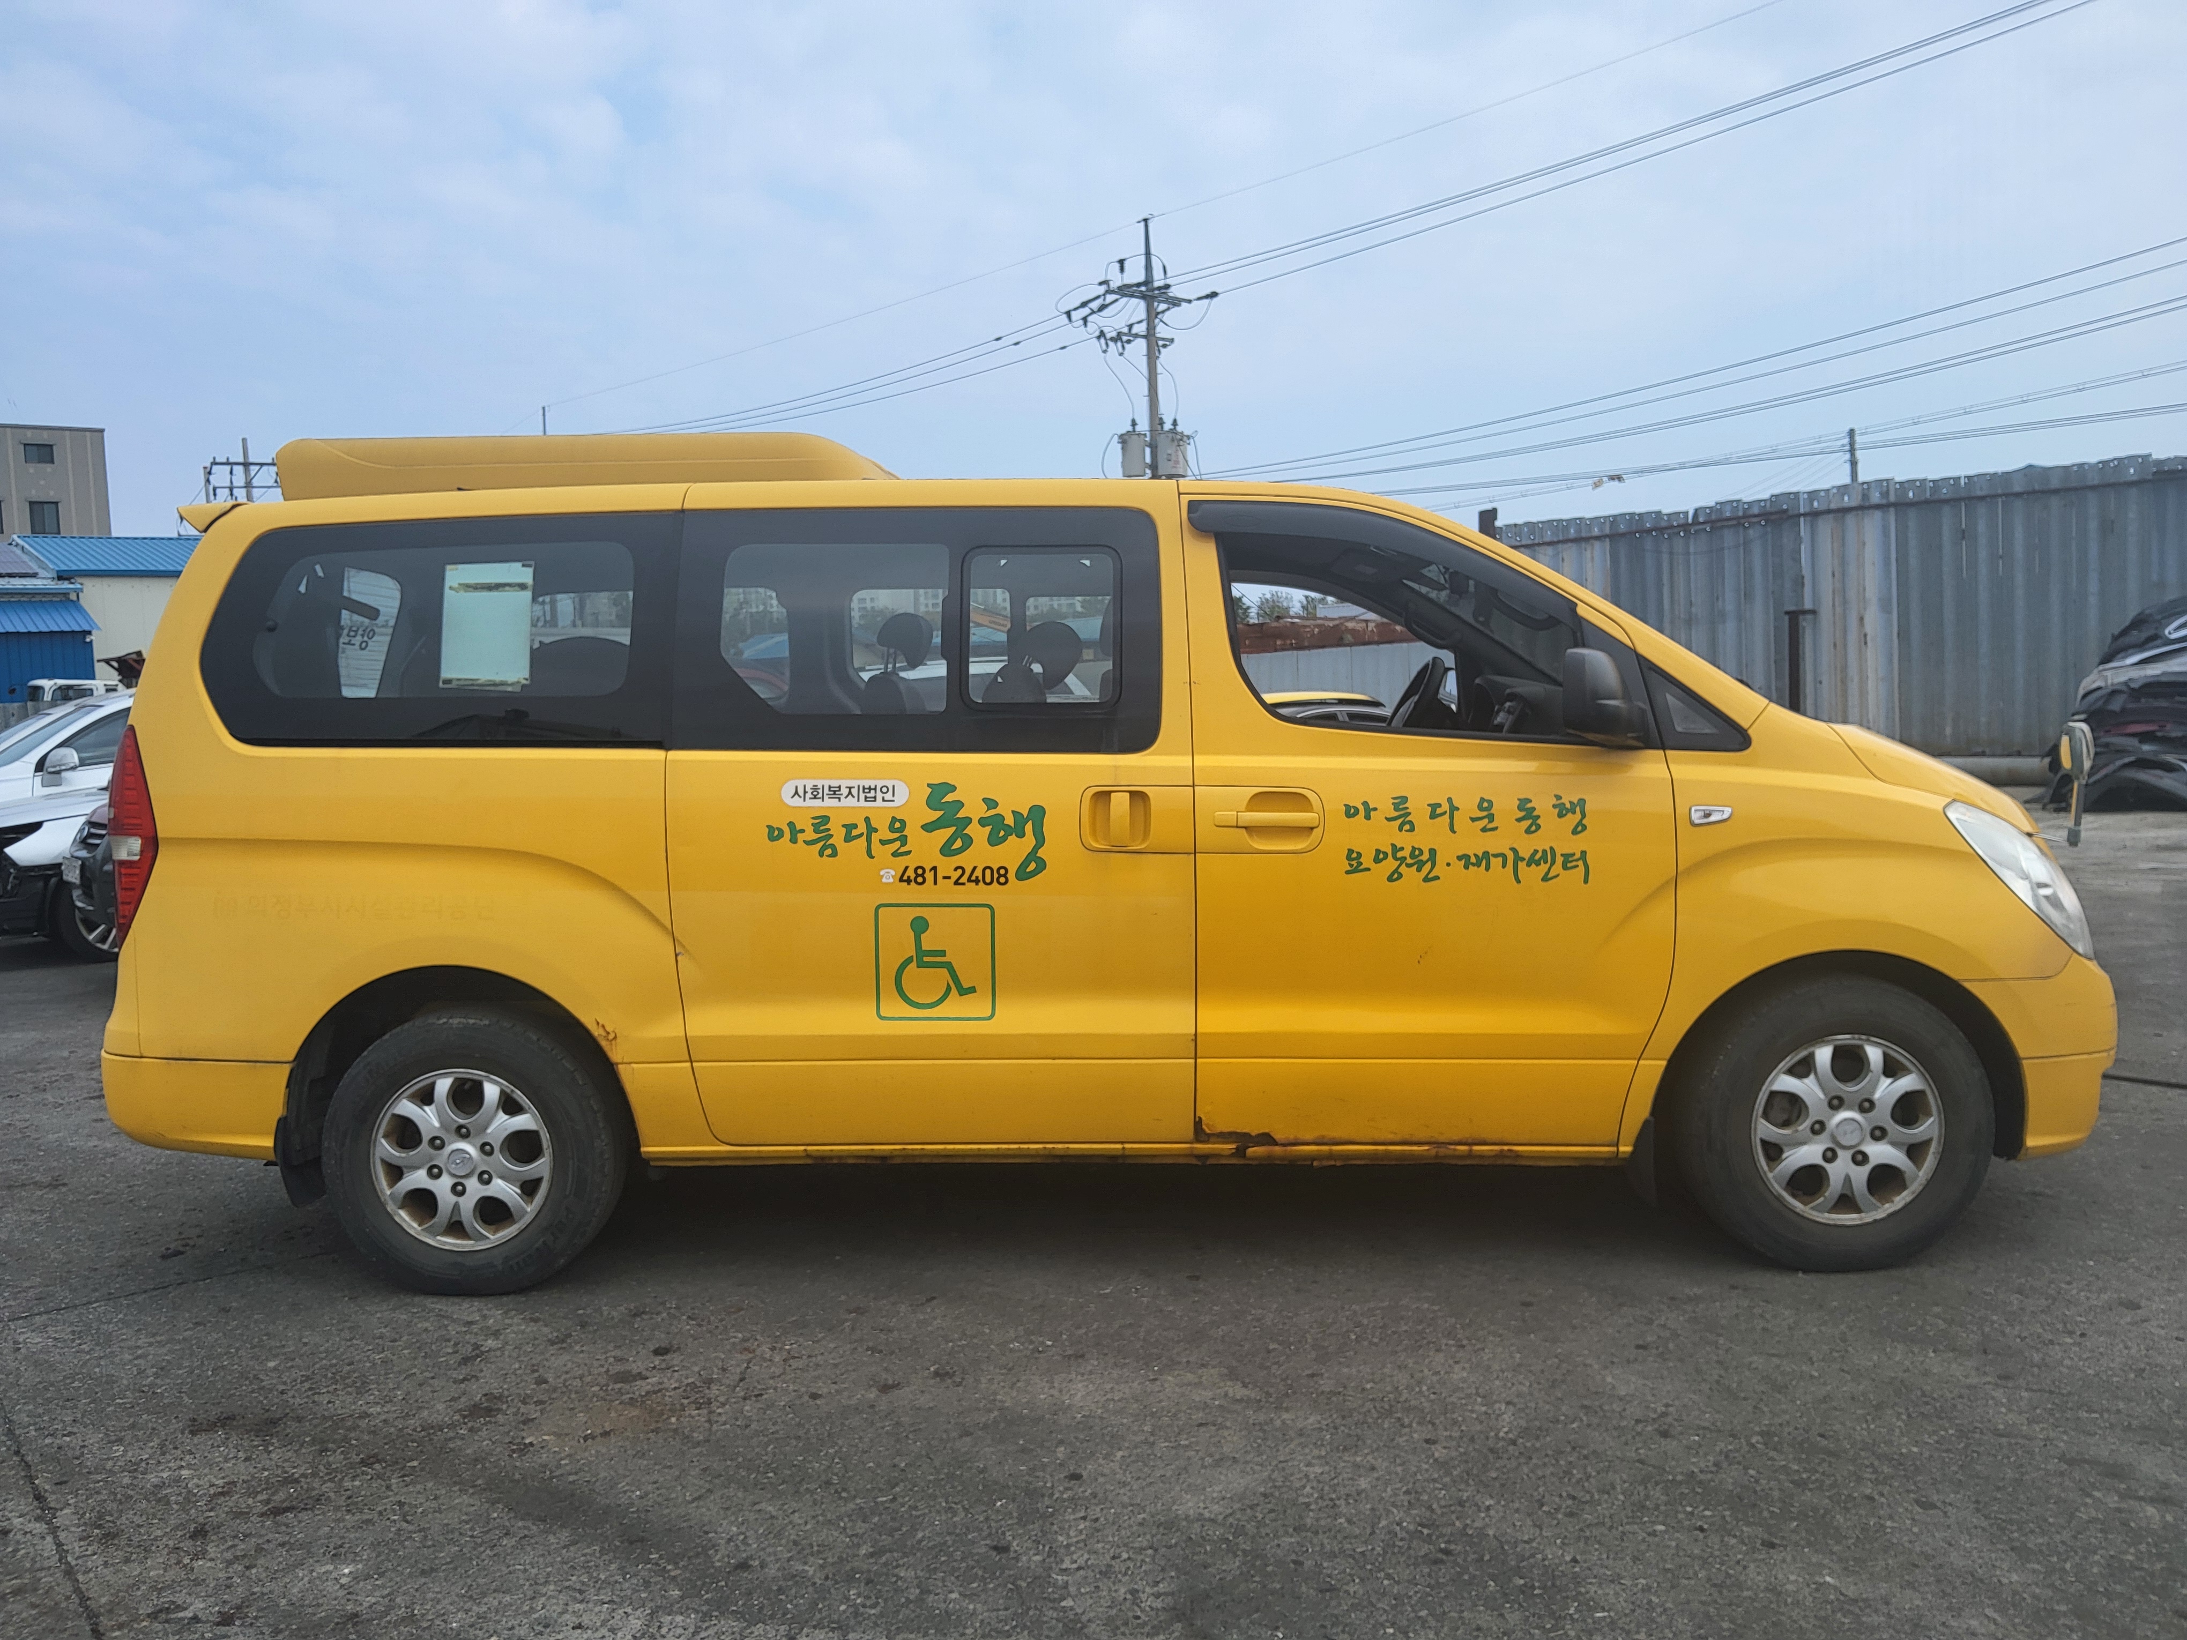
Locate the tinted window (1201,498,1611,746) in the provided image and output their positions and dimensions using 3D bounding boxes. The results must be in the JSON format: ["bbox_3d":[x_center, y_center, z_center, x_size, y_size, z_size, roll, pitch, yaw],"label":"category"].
[{"bbox_3d":[0.712,-0.460,3.801,0.959,0.599,0.060,0,-11,1],"label":"tinted window"}]

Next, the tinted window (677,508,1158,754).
[{"bbox_3d":[-0.416,-0.445,3.839,1.154,0.602,0.060,0,-11,3],"label":"tinted window"}]

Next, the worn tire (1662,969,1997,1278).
[{"bbox_3d":[1.712,0.690,3.812,0.690,0.685,0.215,-2,4,0],"label":"worn tire"}]

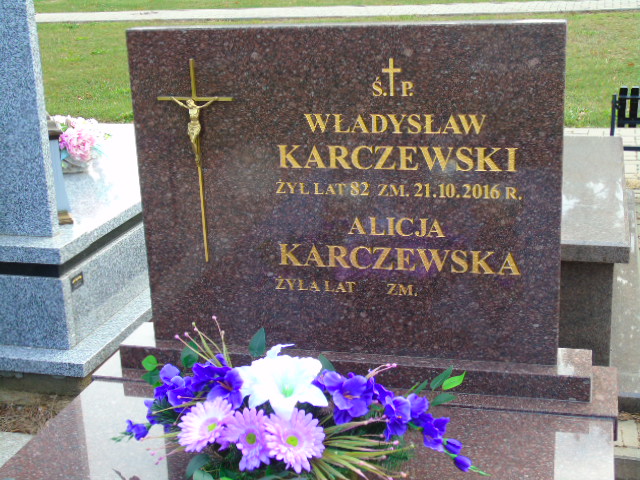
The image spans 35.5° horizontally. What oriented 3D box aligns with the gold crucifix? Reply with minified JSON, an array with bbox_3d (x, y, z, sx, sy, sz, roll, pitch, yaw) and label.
[{"bbox_3d":[-0.230,-0.142,1.886,0.149,0.393,0.035,2,17,15],"label":"gold crucifix"}]

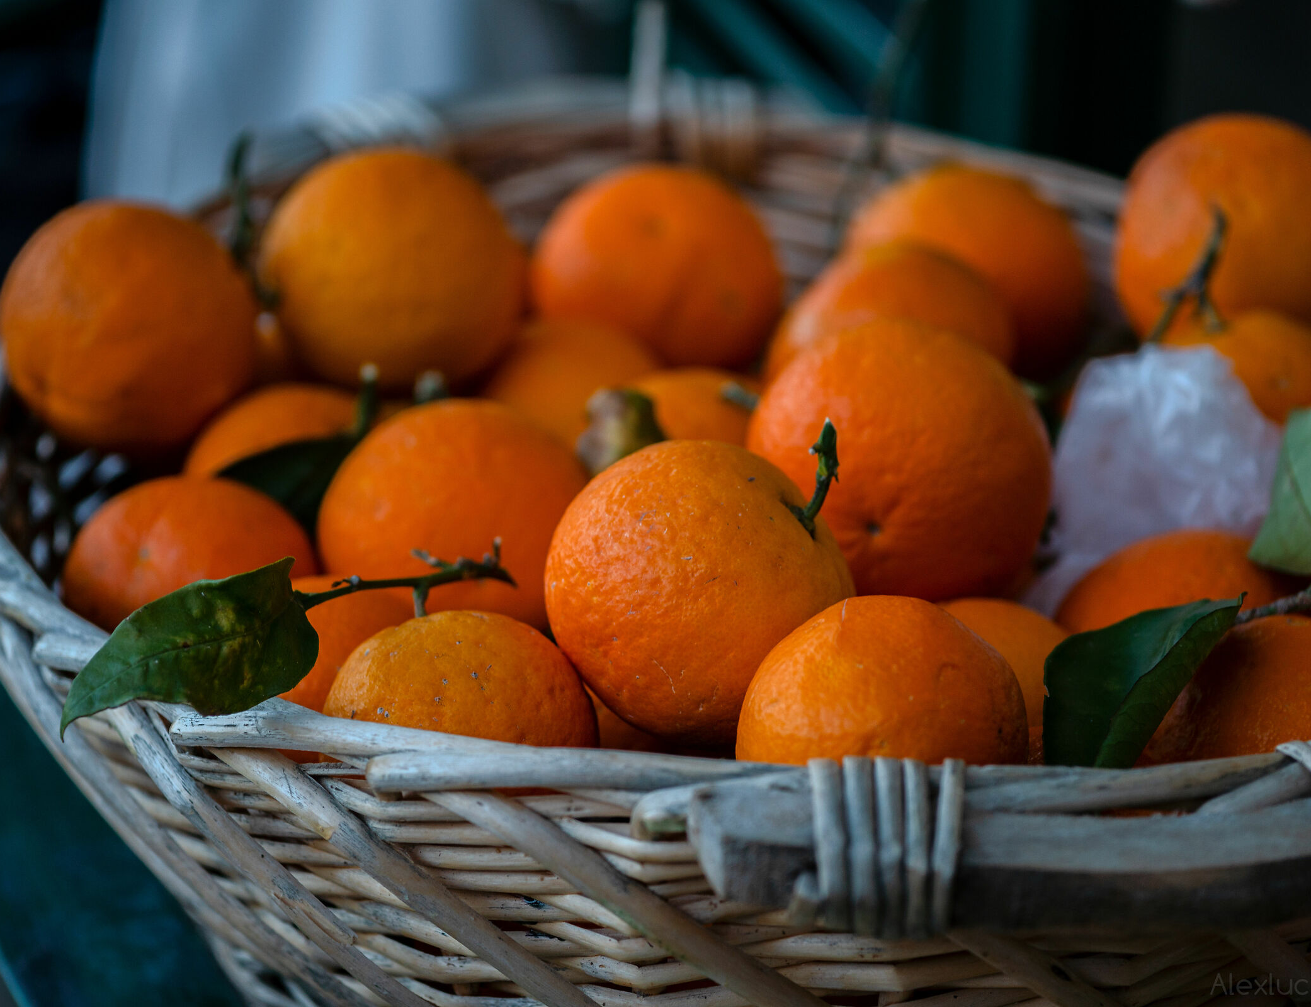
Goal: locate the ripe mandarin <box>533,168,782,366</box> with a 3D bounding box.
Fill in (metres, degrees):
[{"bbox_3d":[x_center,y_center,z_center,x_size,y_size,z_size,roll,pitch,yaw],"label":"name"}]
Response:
[{"bbox_3d":[0.001,-0.068,1.110,0.074,0.063,0.073,0,25,0],"label":"ripe mandarin"}]

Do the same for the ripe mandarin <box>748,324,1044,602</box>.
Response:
[{"bbox_3d":[0.061,-0.011,0.950,0.075,0.070,0.073,0,25,0],"label":"ripe mandarin"}]

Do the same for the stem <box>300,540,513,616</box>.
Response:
[{"bbox_3d":[-0.058,0.017,0.885,0.052,0.015,0.015,0,25,0],"label":"stem"}]

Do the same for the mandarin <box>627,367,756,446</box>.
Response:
[{"bbox_3d":[0.010,-0.008,1.030,0.065,0.059,0.065,0,22,0],"label":"mandarin"}]

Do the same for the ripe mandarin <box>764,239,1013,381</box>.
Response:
[{"bbox_3d":[0.065,-0.041,1.040,0.068,0.064,0.068,0,22,0],"label":"ripe mandarin"}]

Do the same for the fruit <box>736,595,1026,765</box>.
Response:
[{"bbox_3d":[0.052,0.051,0.865,0.067,0.061,0.067,0,22,0],"label":"fruit"}]

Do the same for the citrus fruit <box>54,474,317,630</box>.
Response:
[{"bbox_3d":[-0.120,0.019,0.970,0.066,0.053,0.065,0,22,0],"label":"citrus fruit"}]

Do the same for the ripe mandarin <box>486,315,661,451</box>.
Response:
[{"bbox_3d":[-0.024,-0.021,1.060,0.066,0.062,0.066,0,22,0],"label":"ripe mandarin"}]

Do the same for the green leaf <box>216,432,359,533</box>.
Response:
[{"bbox_3d":[-0.097,-0.004,1.000,0.052,0.012,0.034,-25,56,-15],"label":"green leaf"}]

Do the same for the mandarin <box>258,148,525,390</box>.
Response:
[{"bbox_3d":[-0.075,-0.066,1.070,0.075,0.069,0.074,0,25,0],"label":"mandarin"}]

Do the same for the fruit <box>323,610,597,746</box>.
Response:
[{"bbox_3d":[-0.046,0.052,0.895,0.065,0.054,0.064,0,25,0],"label":"fruit"}]

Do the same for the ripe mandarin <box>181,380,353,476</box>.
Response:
[{"bbox_3d":[-0.095,-0.001,1.025,0.067,0.061,0.067,0,25,0],"label":"ripe mandarin"}]

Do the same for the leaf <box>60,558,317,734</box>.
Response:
[{"bbox_3d":[-0.110,0.033,0.888,0.064,0.014,0.034,-28,63,-8],"label":"leaf"}]

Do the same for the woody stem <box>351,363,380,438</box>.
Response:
[{"bbox_3d":[-0.077,-0.027,1.005,0.007,0.020,0.007,0,25,0],"label":"woody stem"}]

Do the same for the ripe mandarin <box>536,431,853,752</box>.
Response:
[{"bbox_3d":[0.011,0.021,0.895,0.072,0.070,0.072,0,22,0],"label":"ripe mandarin"}]

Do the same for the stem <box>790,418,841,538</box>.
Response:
[{"bbox_3d":[0.037,-0.006,0.878,0.011,0.030,0.012,11,15,-3],"label":"stem"}]

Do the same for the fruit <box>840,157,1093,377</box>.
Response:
[{"bbox_3d":[0.093,-0.069,1.135,0.072,0.064,0.072,0,25,0],"label":"fruit"}]

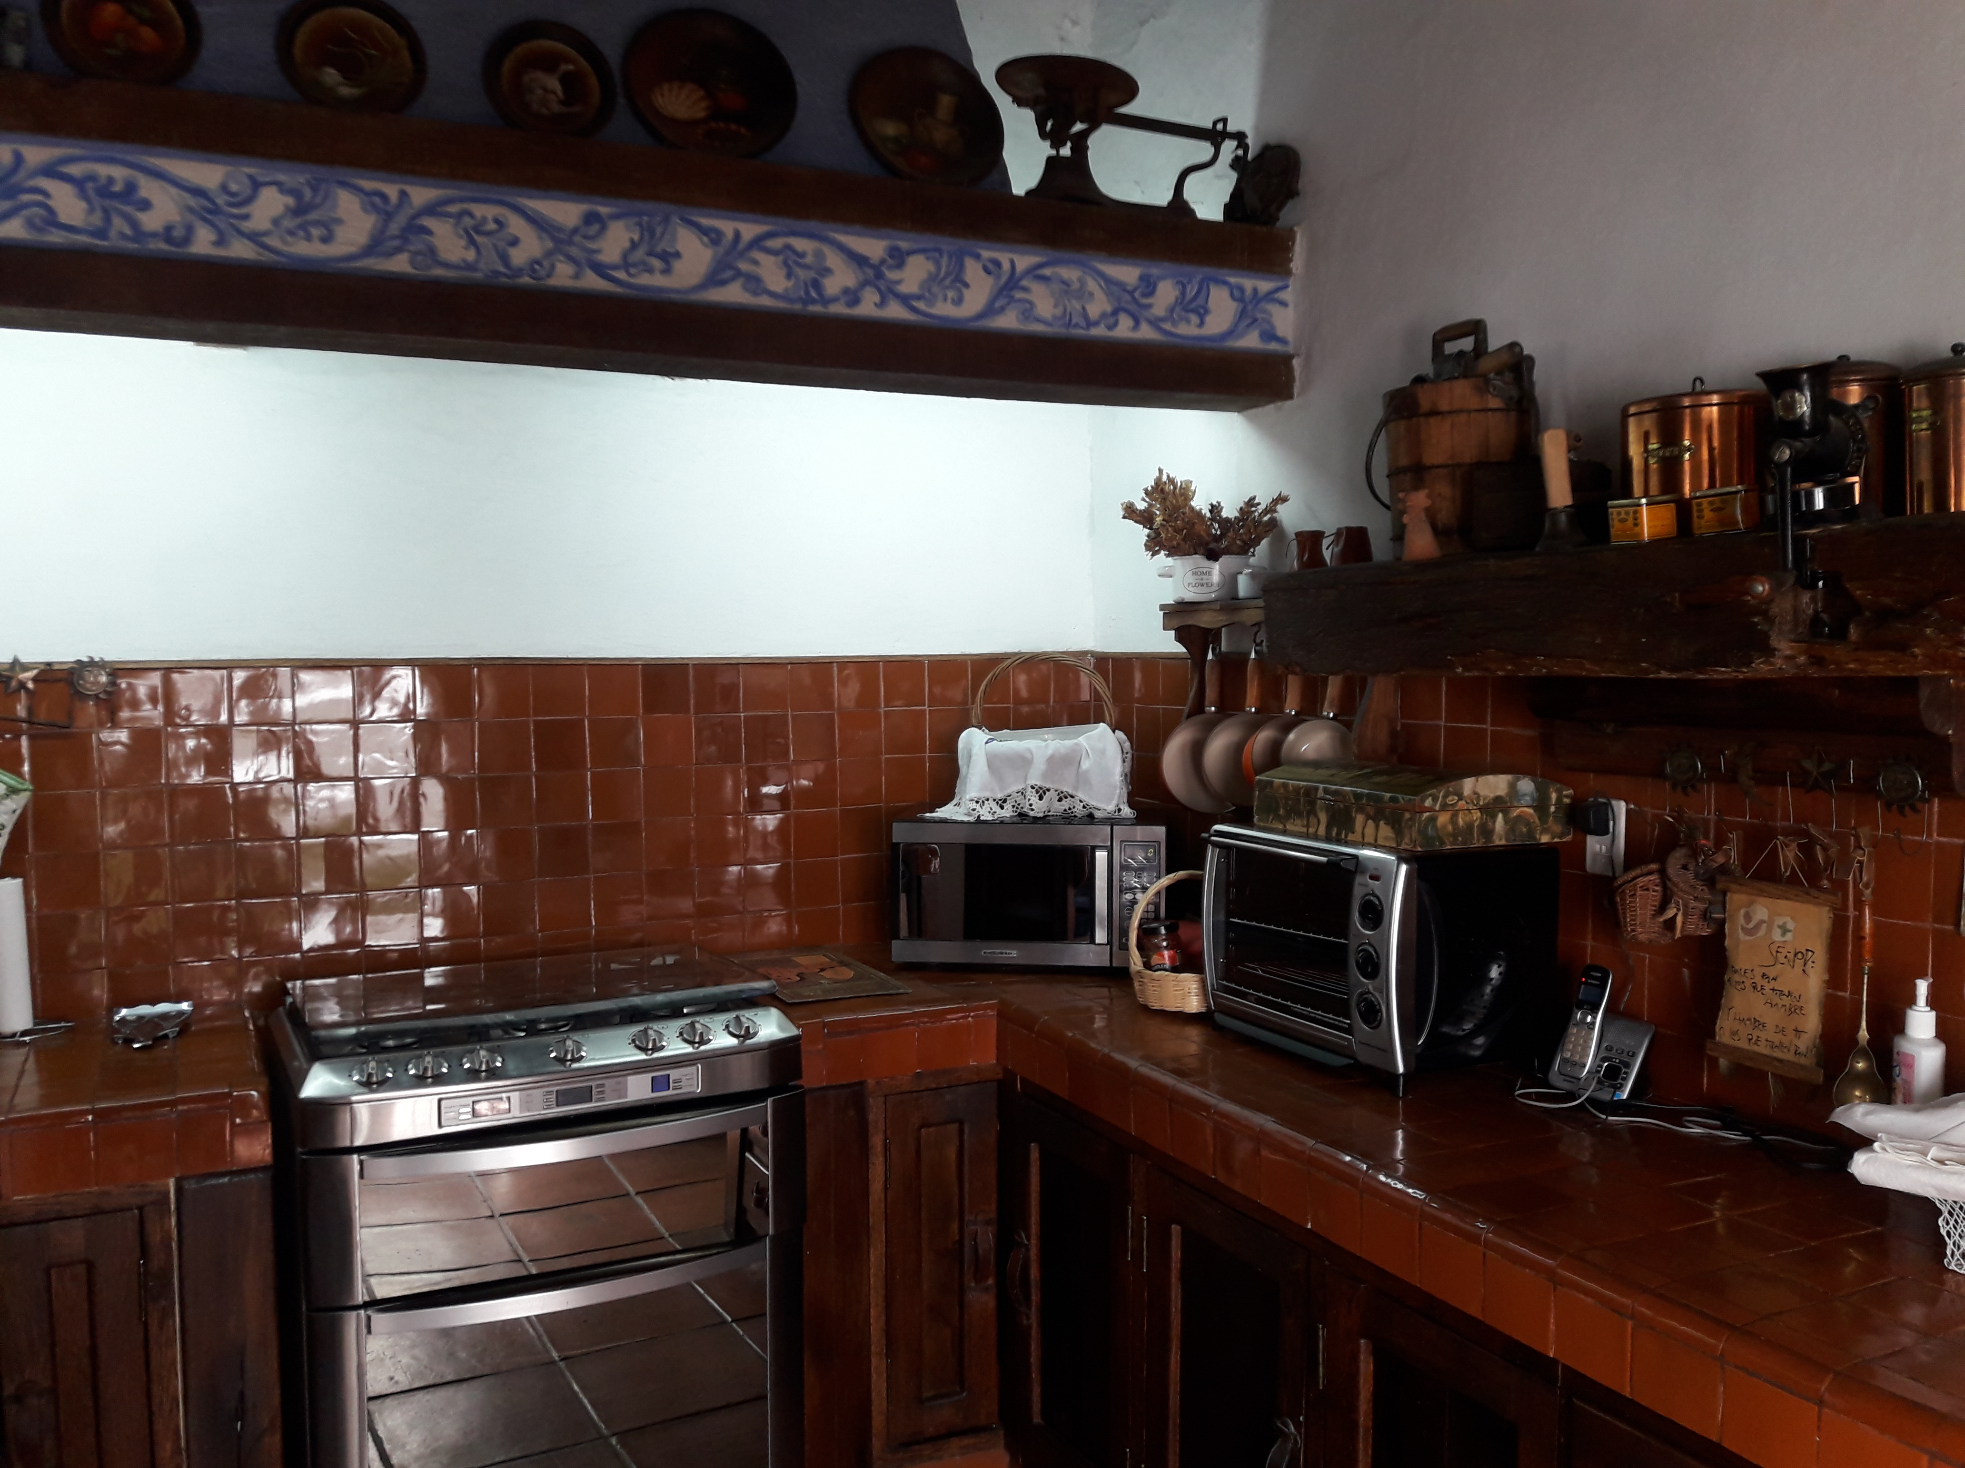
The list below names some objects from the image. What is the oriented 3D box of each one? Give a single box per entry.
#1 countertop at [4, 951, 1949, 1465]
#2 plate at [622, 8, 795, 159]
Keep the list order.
[{"bbox_3d":[-0.141,0.586,2.070,2.236,0.105,2.478,-2,4,-27],"label":"countertop"},{"bbox_3d":[-0.433,-1.046,2.552,0.287,0.287,0.029,-2,-19,-27],"label":"plate"}]

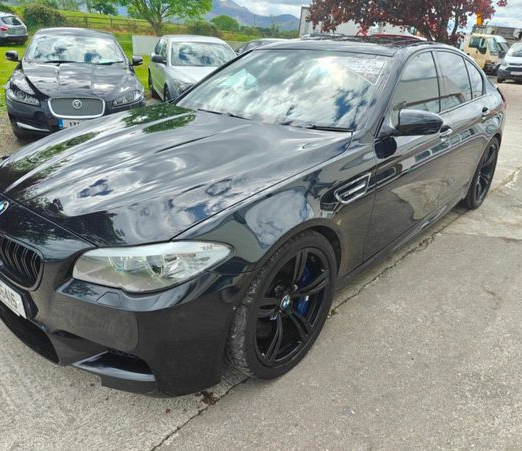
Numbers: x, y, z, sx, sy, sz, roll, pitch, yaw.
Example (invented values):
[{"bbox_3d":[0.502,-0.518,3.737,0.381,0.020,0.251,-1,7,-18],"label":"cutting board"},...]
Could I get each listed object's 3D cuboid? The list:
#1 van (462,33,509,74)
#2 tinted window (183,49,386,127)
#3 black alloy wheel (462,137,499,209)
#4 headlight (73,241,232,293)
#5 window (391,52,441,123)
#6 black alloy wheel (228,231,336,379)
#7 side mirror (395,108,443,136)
[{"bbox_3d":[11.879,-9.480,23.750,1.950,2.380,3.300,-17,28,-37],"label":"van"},{"bbox_3d":[0.122,-0.929,2.756,1.430,0.110,0.840,19,57,38],"label":"tinted window"},{"bbox_3d":[2.011,-0.511,3.959,0.285,0.690,0.690,19,29,38],"label":"black alloy wheel"},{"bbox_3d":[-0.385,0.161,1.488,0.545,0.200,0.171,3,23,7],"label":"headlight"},{"bbox_3d":[0.908,-0.829,2.502,0.060,0.430,0.880,-13,7,46],"label":"window"},{"bbox_3d":[0.064,0.325,1.887,0.270,0.690,0.690,19,29,38],"label":"black alloy wheel"},{"bbox_3d":[0.819,-0.535,2.180,0.235,0.150,0.150,19,29,38],"label":"side mirror"}]

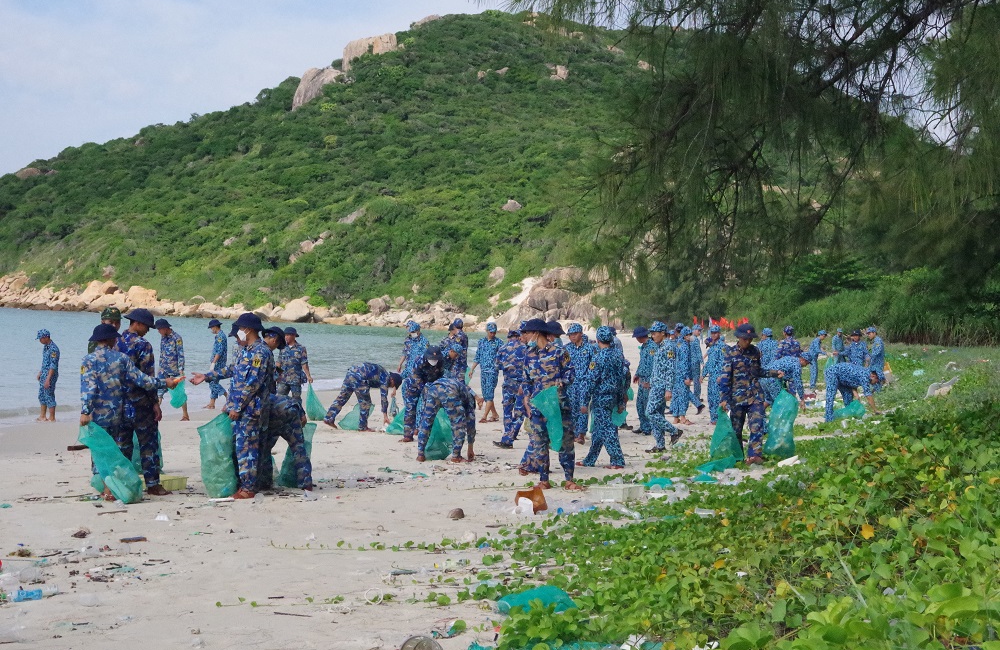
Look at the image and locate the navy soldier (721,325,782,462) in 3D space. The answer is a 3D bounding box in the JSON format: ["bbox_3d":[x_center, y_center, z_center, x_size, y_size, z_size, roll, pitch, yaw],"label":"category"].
[{"bbox_3d":[3.044,0.829,24.200,0.760,1.710,0.500,0,1,-12],"label":"navy soldier"}]

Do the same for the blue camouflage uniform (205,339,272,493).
[{"bbox_3d":[-2.421,0.844,18.650,0.560,1.430,0.480,0,0,-26],"label":"blue camouflage uniform"}]

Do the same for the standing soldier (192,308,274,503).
[{"bbox_3d":[-2.485,0.750,18.500,0.720,1.730,0.580,0,1,-22],"label":"standing soldier"}]

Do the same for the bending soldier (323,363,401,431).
[{"bbox_3d":[-2.134,1.117,30.800,1.160,1.070,0.560,0,1,16],"label":"bending soldier"}]

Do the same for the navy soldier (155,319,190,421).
[{"bbox_3d":[-5.422,0.745,33.100,0.580,1.690,0.560,-1,1,-41],"label":"navy soldier"}]

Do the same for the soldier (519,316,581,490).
[{"bbox_3d":[0.510,0.806,20.200,0.600,1.723,0.450,0,1,25],"label":"soldier"}]

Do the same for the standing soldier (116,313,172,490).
[{"bbox_3d":[-3.272,0.713,18.400,0.520,1.720,0.540,0,1,-6],"label":"standing soldier"}]

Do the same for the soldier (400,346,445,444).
[{"bbox_3d":[-1.093,0.980,28.200,0.620,1.360,0.750,0,1,-18],"label":"soldier"}]

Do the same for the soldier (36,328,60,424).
[{"bbox_3d":[-8.130,0.909,36.000,0.380,1.675,0.500,0,0,-18],"label":"soldier"}]

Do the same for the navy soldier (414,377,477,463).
[{"bbox_3d":[-0.671,1.169,24.600,0.620,1.046,0.800,0,1,34],"label":"navy soldier"}]

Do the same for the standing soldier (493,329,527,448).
[{"bbox_3d":[0.127,0.910,28.300,0.520,1.692,0.480,0,1,-34],"label":"standing soldier"}]

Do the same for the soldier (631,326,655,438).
[{"bbox_3d":[2.262,0.880,31.300,0.420,1.691,0.500,0,1,-30],"label":"soldier"}]

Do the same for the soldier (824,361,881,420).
[{"bbox_3d":[6.436,1.228,36.500,1.030,1.086,0.600,0,0,12],"label":"soldier"}]

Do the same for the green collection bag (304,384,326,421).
[{"bbox_3d":[-3.083,1.299,33.500,0.320,0.610,0.370,0,1,0],"label":"green collection bag"}]

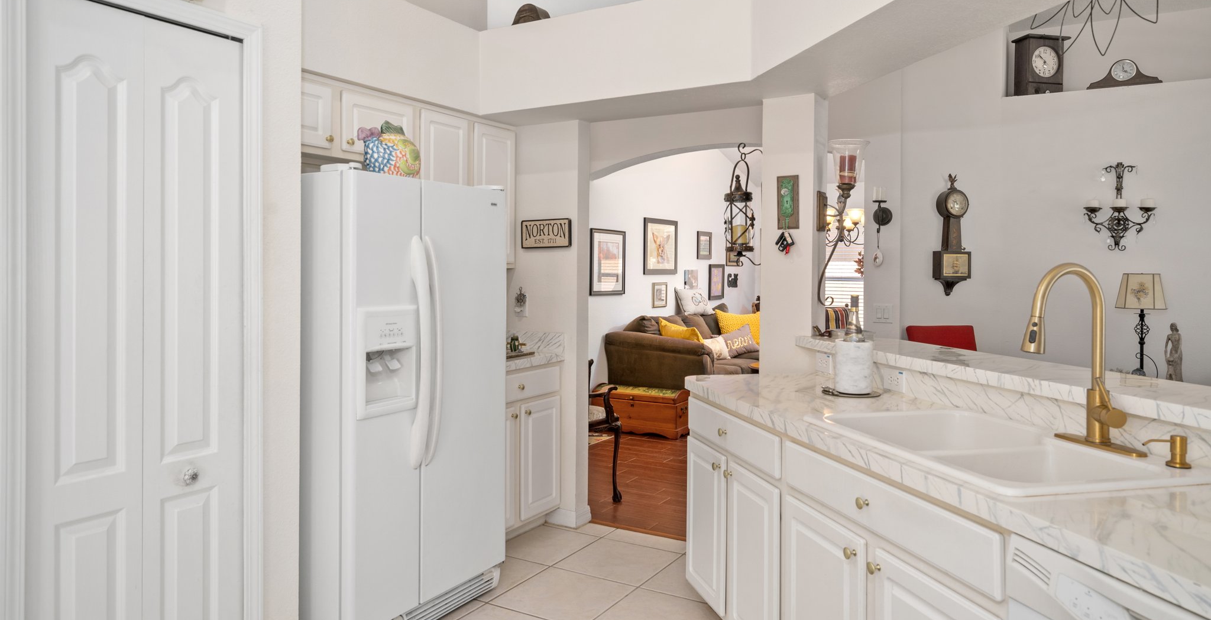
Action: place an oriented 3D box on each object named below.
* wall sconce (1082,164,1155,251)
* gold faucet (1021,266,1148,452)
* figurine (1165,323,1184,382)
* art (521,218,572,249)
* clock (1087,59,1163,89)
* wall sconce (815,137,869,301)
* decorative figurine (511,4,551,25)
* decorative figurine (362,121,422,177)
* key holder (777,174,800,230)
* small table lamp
[{"bbox_3d":[2.904,-0.585,4.185,0.338,0.498,0.170,2,3,31],"label":"wall sconce"},{"bbox_3d":[1.129,0.113,1.810,0.270,0.455,0.256,0,2,-15],"label":"gold faucet"},{"bbox_3d":[3.054,0.234,3.971,0.095,0.325,0.085,2,3,34],"label":"figurine"},{"bbox_3d":[-0.319,-0.414,4.014,0.300,0.153,0.035,2,3,31],"label":"art"},{"bbox_3d":[3.026,-1.373,4.313,0.365,0.179,0.100,2,3,31],"label":"clock"},{"bbox_3d":[1.063,-0.390,3.299,0.210,0.740,0.180,2,2,30],"label":"wall sconce"},{"bbox_3d":[-0.360,-1.451,3.692,0.215,0.130,0.110,2,2,30],"label":"decorative figurine"},{"bbox_3d":[-0.827,-0.598,2.845,0.240,0.255,0.165,-1,2,-40],"label":"decorative figurine"},{"bbox_3d":[0.801,-0.475,3.263,0.097,0.238,0.045,2,2,30],"label":"key holder"},{"bbox_3d":[2.913,0.100,4.028,0.224,0.593,0.190,2,3,31],"label":"small table lamp"}]

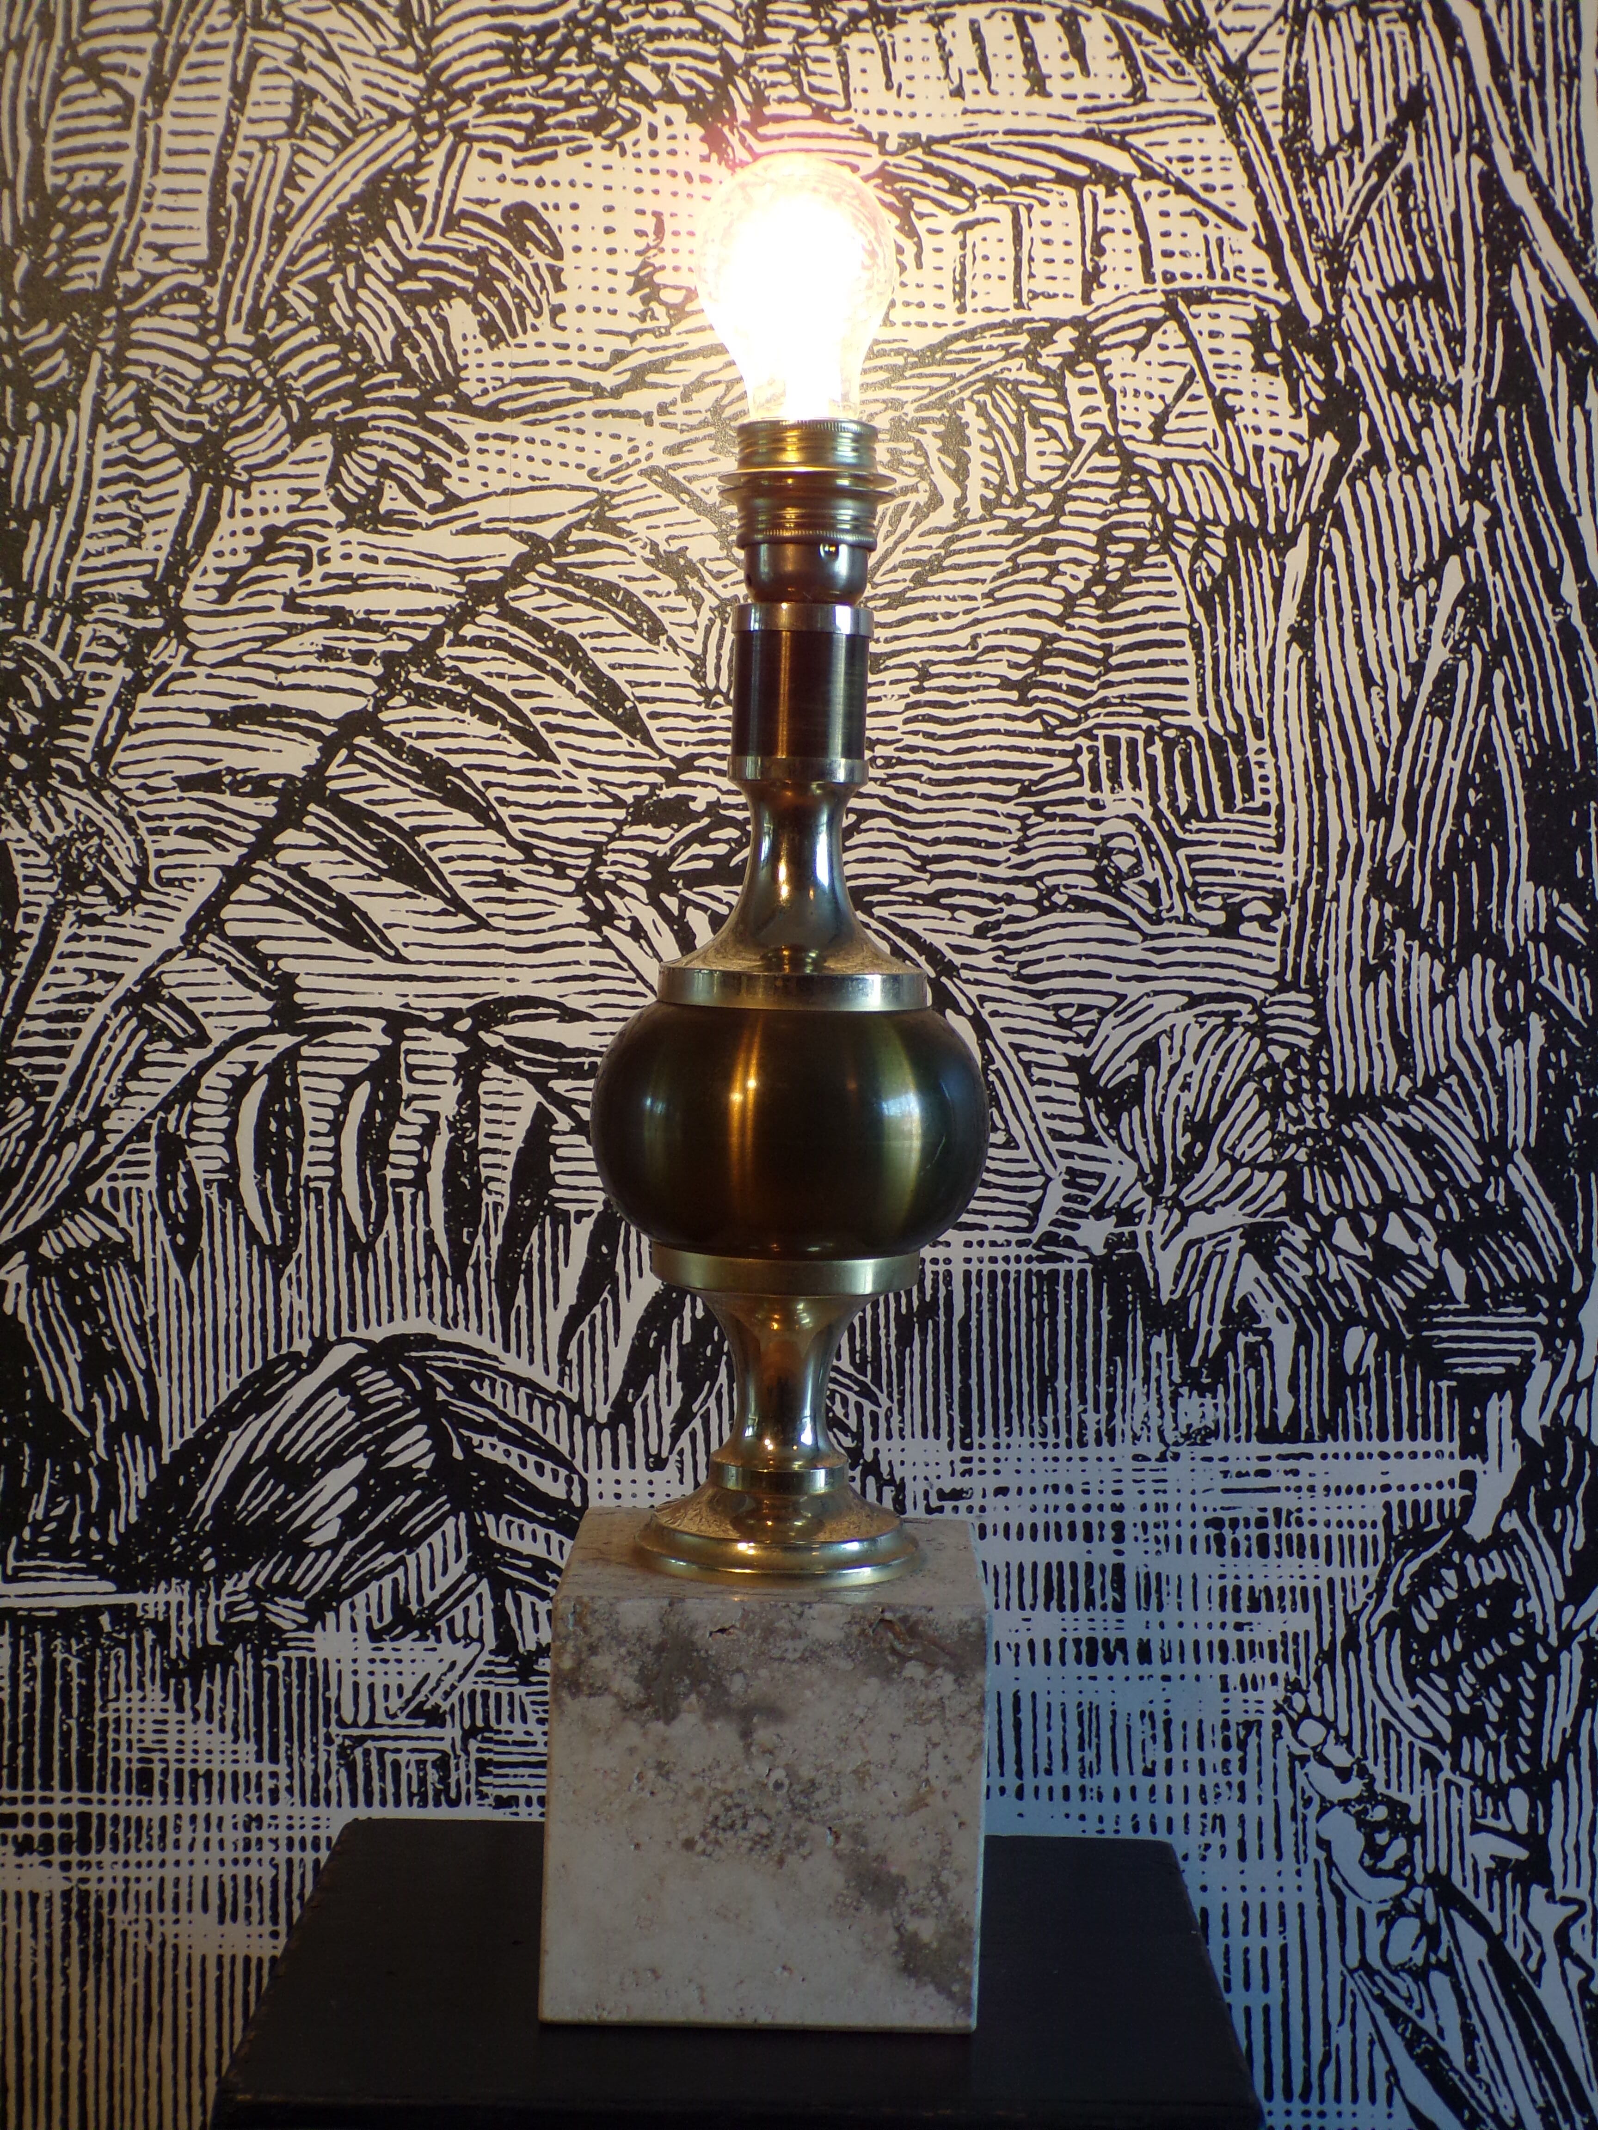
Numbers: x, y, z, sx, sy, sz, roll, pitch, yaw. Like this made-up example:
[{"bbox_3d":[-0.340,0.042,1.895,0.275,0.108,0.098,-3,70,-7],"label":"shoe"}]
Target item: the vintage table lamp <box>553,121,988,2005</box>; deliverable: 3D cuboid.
[{"bbox_3d":[-0.003,0.001,0.928,0.127,0.554,0.127,2,3,1],"label":"vintage table lamp"}]

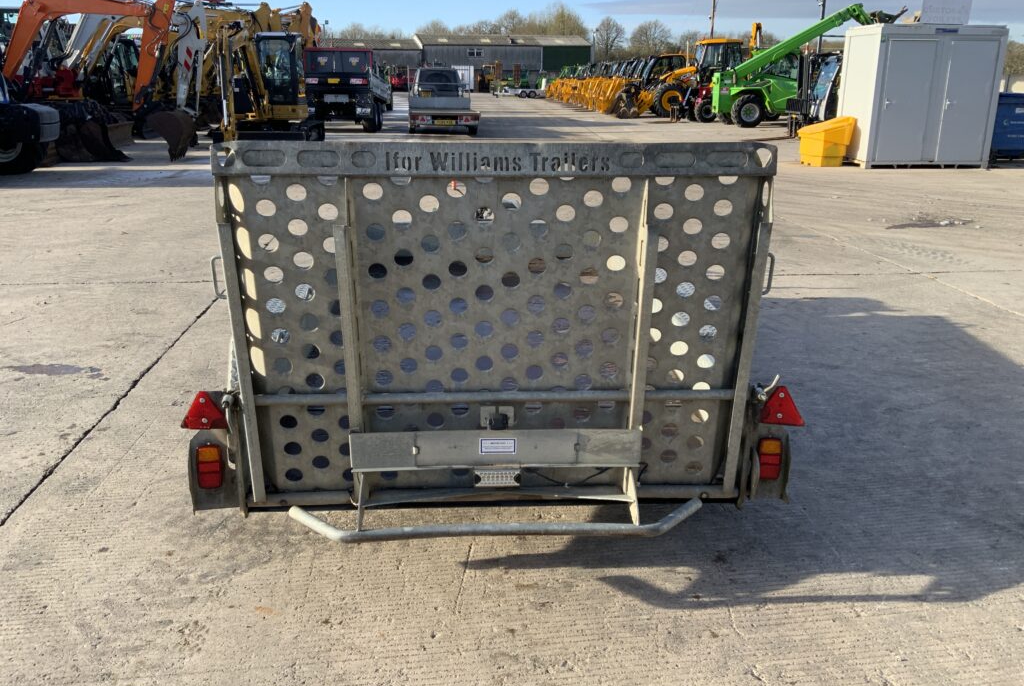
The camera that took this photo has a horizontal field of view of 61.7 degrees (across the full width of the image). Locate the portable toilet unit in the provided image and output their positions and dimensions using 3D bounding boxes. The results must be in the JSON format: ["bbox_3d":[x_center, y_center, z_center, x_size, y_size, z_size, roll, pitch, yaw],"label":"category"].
[{"bbox_3d":[7.774,-4.713,16.536,2.349,2.520,1.513,-1,17,-4],"label":"portable toilet unit"}]

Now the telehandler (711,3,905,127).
[{"bbox_3d":[9.317,-8.811,27.304,5.900,3.720,2.100,0,17,-1],"label":"telehandler"}]

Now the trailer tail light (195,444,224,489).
[{"bbox_3d":[-0.958,0.392,2.720,0.078,0.147,0.050,-1,17,-4],"label":"trailer tail light"}]

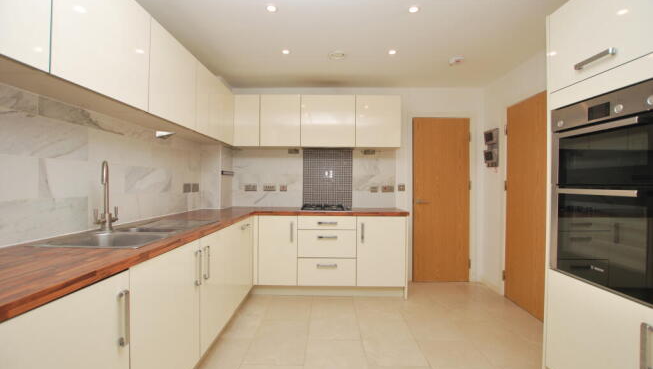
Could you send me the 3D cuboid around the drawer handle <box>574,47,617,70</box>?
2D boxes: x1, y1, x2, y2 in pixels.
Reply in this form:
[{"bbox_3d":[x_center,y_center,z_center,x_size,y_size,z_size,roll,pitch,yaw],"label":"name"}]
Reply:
[{"bbox_3d":[1.270,-0.589,1.288,0.037,0.021,0.186,0,0,0],"label":"drawer handle"}]

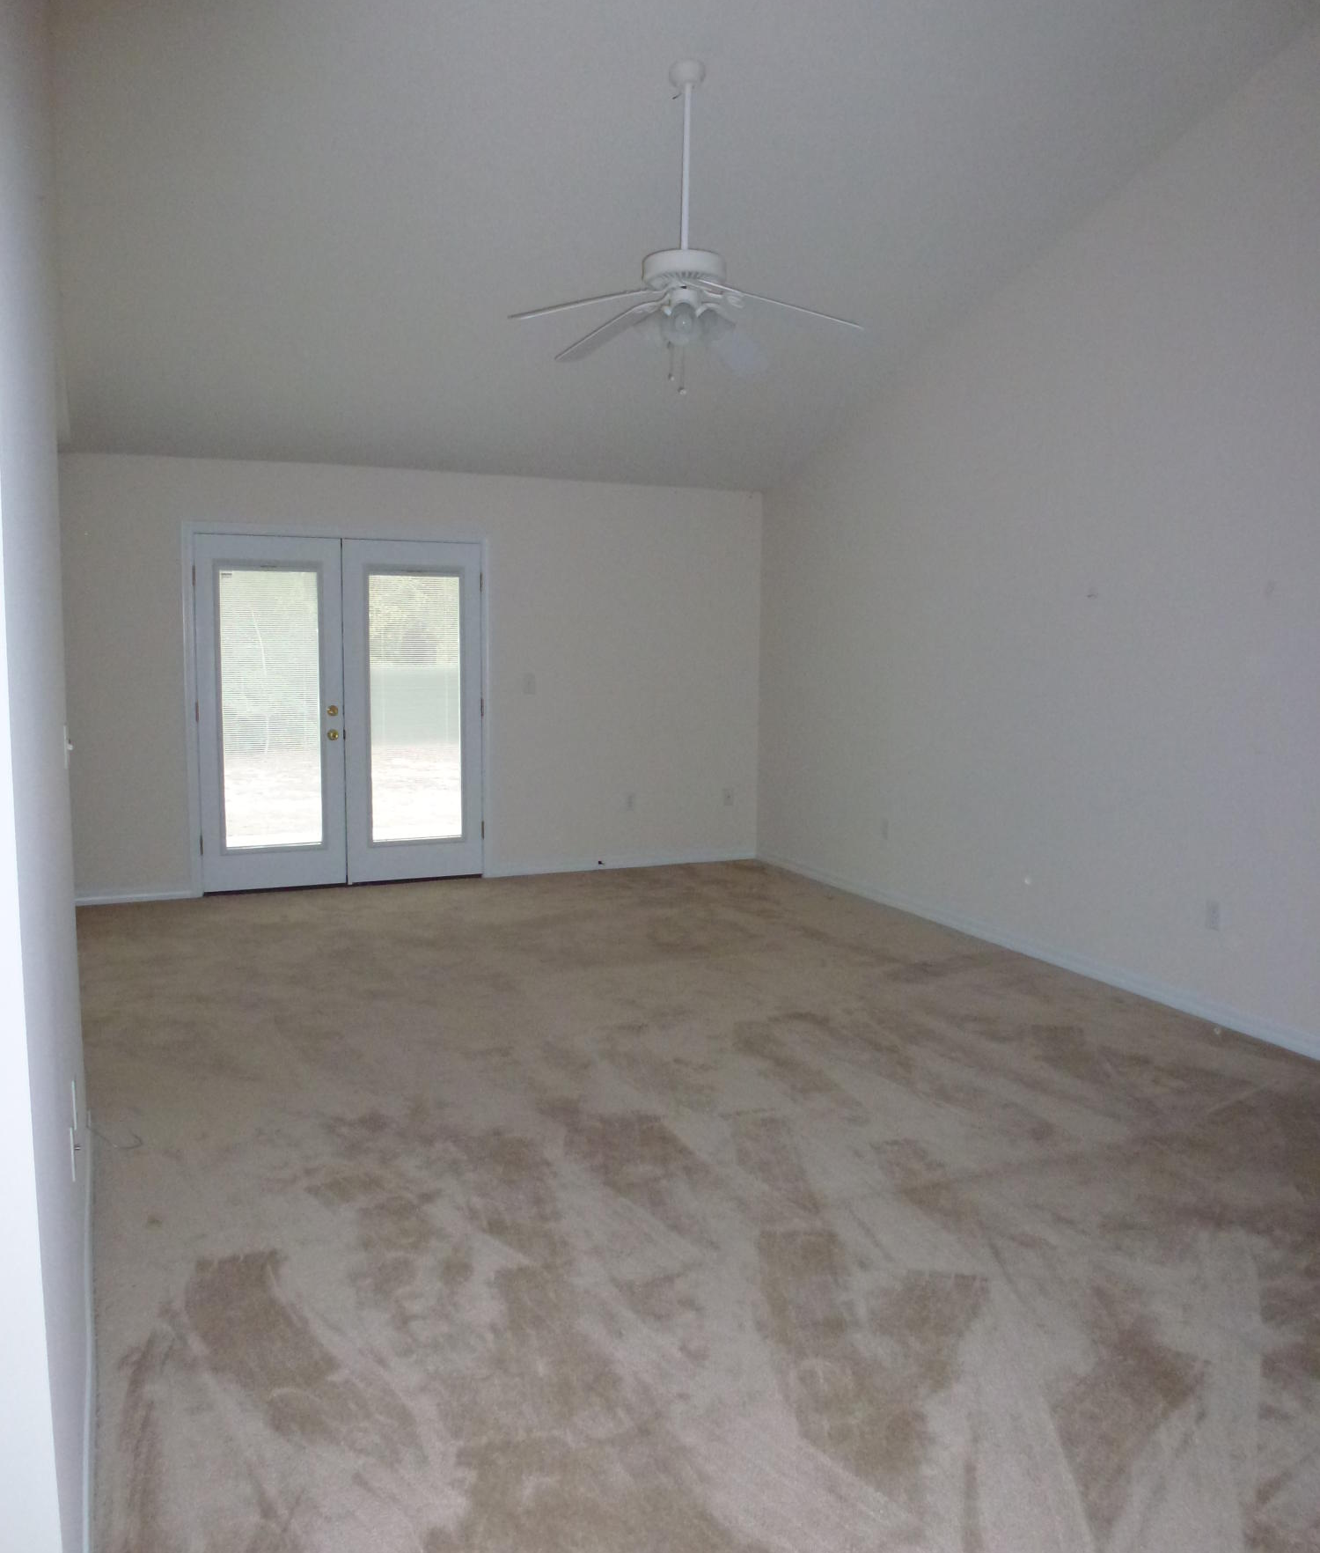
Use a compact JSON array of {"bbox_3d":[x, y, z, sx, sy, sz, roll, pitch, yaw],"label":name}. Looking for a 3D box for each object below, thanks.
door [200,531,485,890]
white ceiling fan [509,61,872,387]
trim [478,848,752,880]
[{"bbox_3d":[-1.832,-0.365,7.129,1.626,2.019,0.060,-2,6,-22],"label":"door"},{"bbox_3d":[0.092,-1.883,4.139,1.270,1.106,1.230,0,6,-7],"label":"white ceiling fan"},{"bbox_3d":[-0.206,0.554,7.898,1.853,0.082,0.016,-2,6,-22],"label":"trim"}]

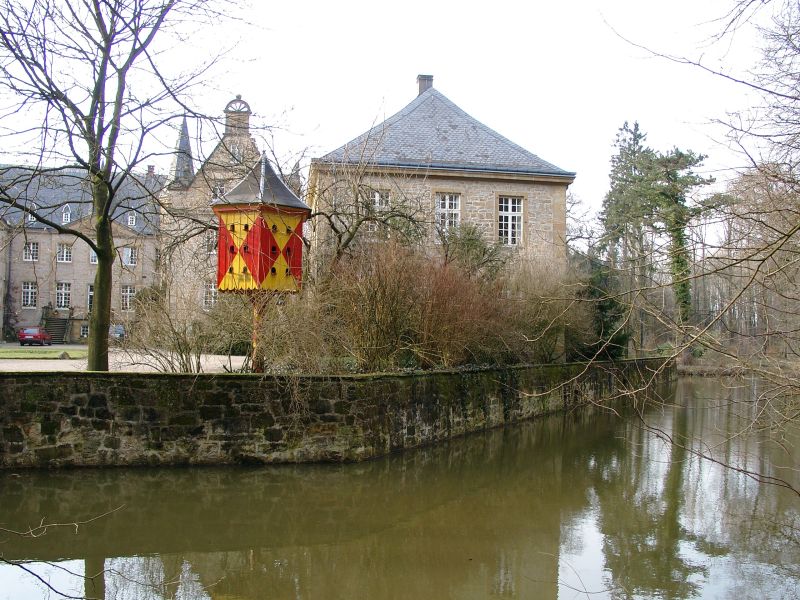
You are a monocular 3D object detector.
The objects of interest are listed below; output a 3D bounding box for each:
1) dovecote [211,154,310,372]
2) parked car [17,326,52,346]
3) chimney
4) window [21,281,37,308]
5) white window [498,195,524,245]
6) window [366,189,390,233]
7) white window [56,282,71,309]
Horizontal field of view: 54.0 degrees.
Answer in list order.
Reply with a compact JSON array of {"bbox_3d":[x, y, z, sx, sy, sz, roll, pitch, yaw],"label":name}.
[{"bbox_3d":[-3.027,-0.793,17.300,2.200,4.850,2.350,2,-3,-10],"label":"dovecote"},{"bbox_3d":[-26.389,2.626,57.000,1.700,1.400,4.200,2,-3,-15],"label":"parked car"},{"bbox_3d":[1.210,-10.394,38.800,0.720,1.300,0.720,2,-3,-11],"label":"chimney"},{"bbox_3d":[-29.248,-0.387,62.033,1.060,2.100,0.160,2,-3,-18],"label":"window"},{"bbox_3d":[4.803,-3.397,34.000,1.100,2.130,0.160,2,-3,-11],"label":"white window"},{"bbox_3d":[-0.919,-3.552,32.835,1.100,2.130,0.160,2,-3,-11],"label":"window"},{"bbox_3d":[-26.893,-0.336,62.800,1.060,2.100,0.160,2,-3,-18],"label":"white window"}]

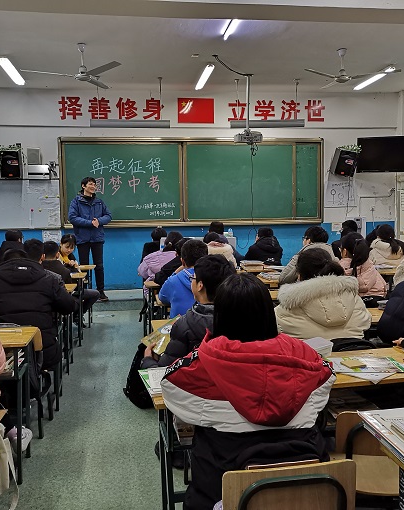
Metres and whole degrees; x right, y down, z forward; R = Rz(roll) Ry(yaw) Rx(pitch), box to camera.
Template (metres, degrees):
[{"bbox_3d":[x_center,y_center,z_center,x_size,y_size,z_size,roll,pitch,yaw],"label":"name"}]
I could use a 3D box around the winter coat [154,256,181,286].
[{"bbox_3d":[-0.161,0.296,4.647,0.500,0.600,0.420,-2,4,-13],"label":"winter coat"}]

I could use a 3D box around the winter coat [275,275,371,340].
[{"bbox_3d":[0.578,0.382,2.573,0.490,0.620,0.420,-2,4,-8],"label":"winter coat"}]

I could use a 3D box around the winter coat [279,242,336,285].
[{"bbox_3d":[0.933,0.235,4.607,0.560,0.670,0.450,-2,5,-18],"label":"winter coat"}]

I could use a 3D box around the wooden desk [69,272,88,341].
[{"bbox_3d":[-1.778,0.585,5.544,1.120,0.710,0.440,-2,4,-8],"label":"wooden desk"}]

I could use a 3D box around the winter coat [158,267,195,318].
[{"bbox_3d":[-0.049,0.384,3.707,0.500,0.620,0.420,-2,4,-13],"label":"winter coat"}]

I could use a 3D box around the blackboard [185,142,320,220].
[{"bbox_3d":[0.857,-1.201,8.784,2.317,1.316,0.060,-2,4,-8],"label":"blackboard"}]

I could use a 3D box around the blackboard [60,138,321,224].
[{"bbox_3d":[-0.094,-1.185,8.655,4.300,1.412,0.100,-2,4,-8],"label":"blackboard"}]

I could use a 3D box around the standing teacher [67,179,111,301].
[{"bbox_3d":[-1.575,-0.226,7.542,0.600,1.750,0.380,-4,5,-37],"label":"standing teacher"}]

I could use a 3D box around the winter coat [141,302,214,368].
[{"bbox_3d":[-0.007,0.472,2.514,0.540,0.550,0.460,-3,5,-26],"label":"winter coat"}]

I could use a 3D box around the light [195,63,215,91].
[{"bbox_3d":[0.041,-2.535,7.597,0.140,0.080,1.280,-1,4,-7],"label":"light"}]

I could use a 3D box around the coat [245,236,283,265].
[{"bbox_3d":[0.747,0.090,6.438,0.480,0.640,0.420,-2,4,-8],"label":"coat"}]

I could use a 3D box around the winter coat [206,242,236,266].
[{"bbox_3d":[0.160,0.180,5.436,0.480,0.650,0.420,-2,5,-8],"label":"winter coat"}]

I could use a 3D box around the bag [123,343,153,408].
[{"bbox_3d":[-0.303,0.630,2.823,0.190,0.370,0.280,-2,5,-8],"label":"bag"}]

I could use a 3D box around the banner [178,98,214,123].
[{"bbox_3d":[-0.079,-2.345,8.575,0.590,0.400,0.020,-1,4,-7],"label":"banner"}]

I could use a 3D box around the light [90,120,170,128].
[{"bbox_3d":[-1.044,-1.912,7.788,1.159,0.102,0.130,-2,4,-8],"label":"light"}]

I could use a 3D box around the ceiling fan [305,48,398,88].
[{"bbox_3d":[1.732,-2.334,6.600,1.250,0.411,1.200,-2,4,-8],"label":"ceiling fan"}]

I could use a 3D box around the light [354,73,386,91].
[{"bbox_3d":[2.478,-2.535,7.678,0.140,0.090,1.260,-2,5,-8],"label":"light"}]

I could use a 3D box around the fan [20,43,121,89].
[{"bbox_3d":[-1.446,-2.255,6.181,1.220,0.420,1.200,-1,4,-7],"label":"fan"}]

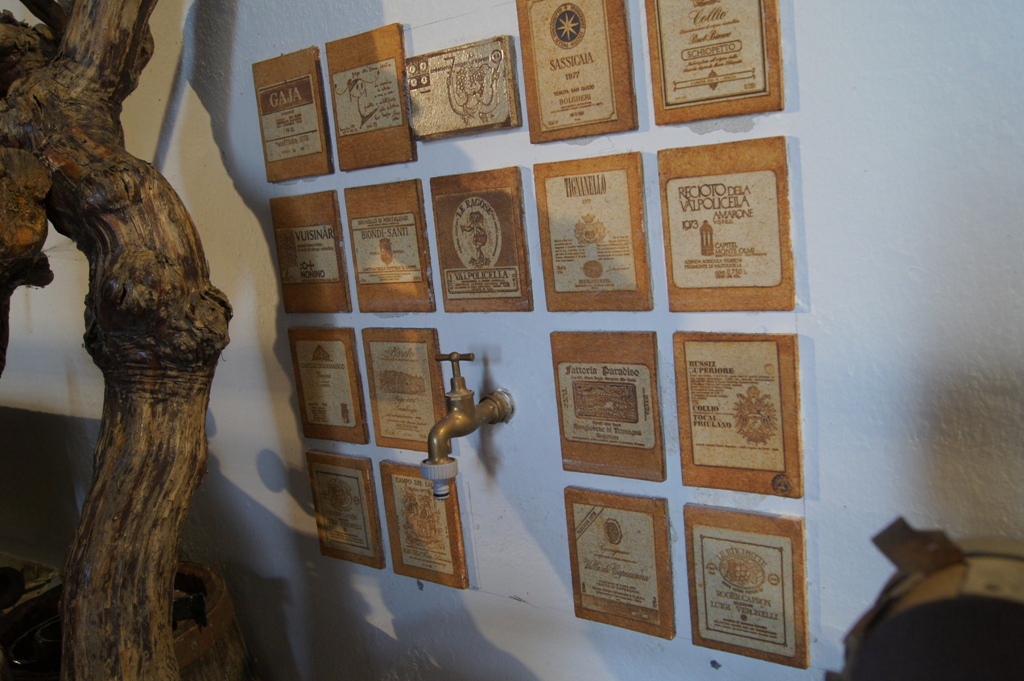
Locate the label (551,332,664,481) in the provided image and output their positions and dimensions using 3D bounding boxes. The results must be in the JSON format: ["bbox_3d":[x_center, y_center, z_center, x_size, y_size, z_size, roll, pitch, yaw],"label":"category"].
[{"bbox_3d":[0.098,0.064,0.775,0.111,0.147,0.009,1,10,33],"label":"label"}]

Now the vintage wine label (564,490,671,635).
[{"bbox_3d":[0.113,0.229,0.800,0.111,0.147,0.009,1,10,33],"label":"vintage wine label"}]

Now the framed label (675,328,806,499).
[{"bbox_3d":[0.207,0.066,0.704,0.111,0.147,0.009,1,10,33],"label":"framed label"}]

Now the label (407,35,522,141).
[{"bbox_3d":[-0.054,-0.270,0.830,0.134,0.091,0.010,2,11,33],"label":"label"}]

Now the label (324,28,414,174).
[{"bbox_3d":[-0.165,-0.280,0.900,0.115,0.151,0.009,0,10,33],"label":"label"}]

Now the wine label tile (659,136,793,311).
[{"bbox_3d":[0.196,-0.102,0.704,0.115,0.151,0.009,0,10,33],"label":"wine label tile"}]

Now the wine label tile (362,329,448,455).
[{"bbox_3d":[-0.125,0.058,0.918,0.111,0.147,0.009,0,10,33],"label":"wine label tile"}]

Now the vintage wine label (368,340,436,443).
[{"bbox_3d":[-0.133,0.063,0.949,0.090,0.123,0.006,0,10,33],"label":"vintage wine label"}]

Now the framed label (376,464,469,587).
[{"bbox_3d":[-0.111,0.232,0.973,0.115,0.151,0.009,0,10,33],"label":"framed label"}]

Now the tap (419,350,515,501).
[{"bbox_3d":[-0.051,0.084,0.823,0.050,0.145,0.139,0,10,33],"label":"tap"}]

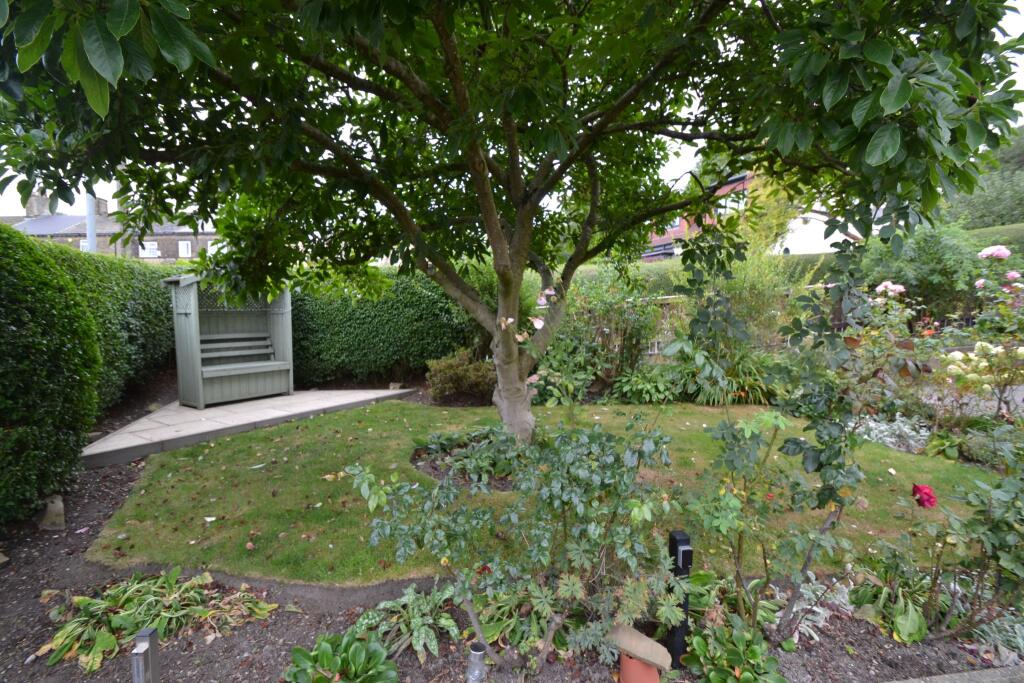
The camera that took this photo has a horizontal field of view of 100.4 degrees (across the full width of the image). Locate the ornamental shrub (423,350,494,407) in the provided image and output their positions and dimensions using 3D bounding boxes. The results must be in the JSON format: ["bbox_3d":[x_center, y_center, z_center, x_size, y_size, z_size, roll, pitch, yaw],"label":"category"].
[{"bbox_3d":[-0.775,0.530,7.100,1.300,0.860,1.100,0,4,0],"label":"ornamental shrub"}]

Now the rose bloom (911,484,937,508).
[{"bbox_3d":[1.760,0.660,1.820,0.080,0.088,0.078,-2,4,-30],"label":"rose bloom"}]

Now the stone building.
[{"bbox_3d":[-29.500,-7.100,32.000,14.500,7.600,7.500,1,4,2],"label":"stone building"}]

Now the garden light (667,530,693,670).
[{"bbox_3d":[0.690,1.055,1.755,0.060,0.570,0.085,0,4,-9],"label":"garden light"}]

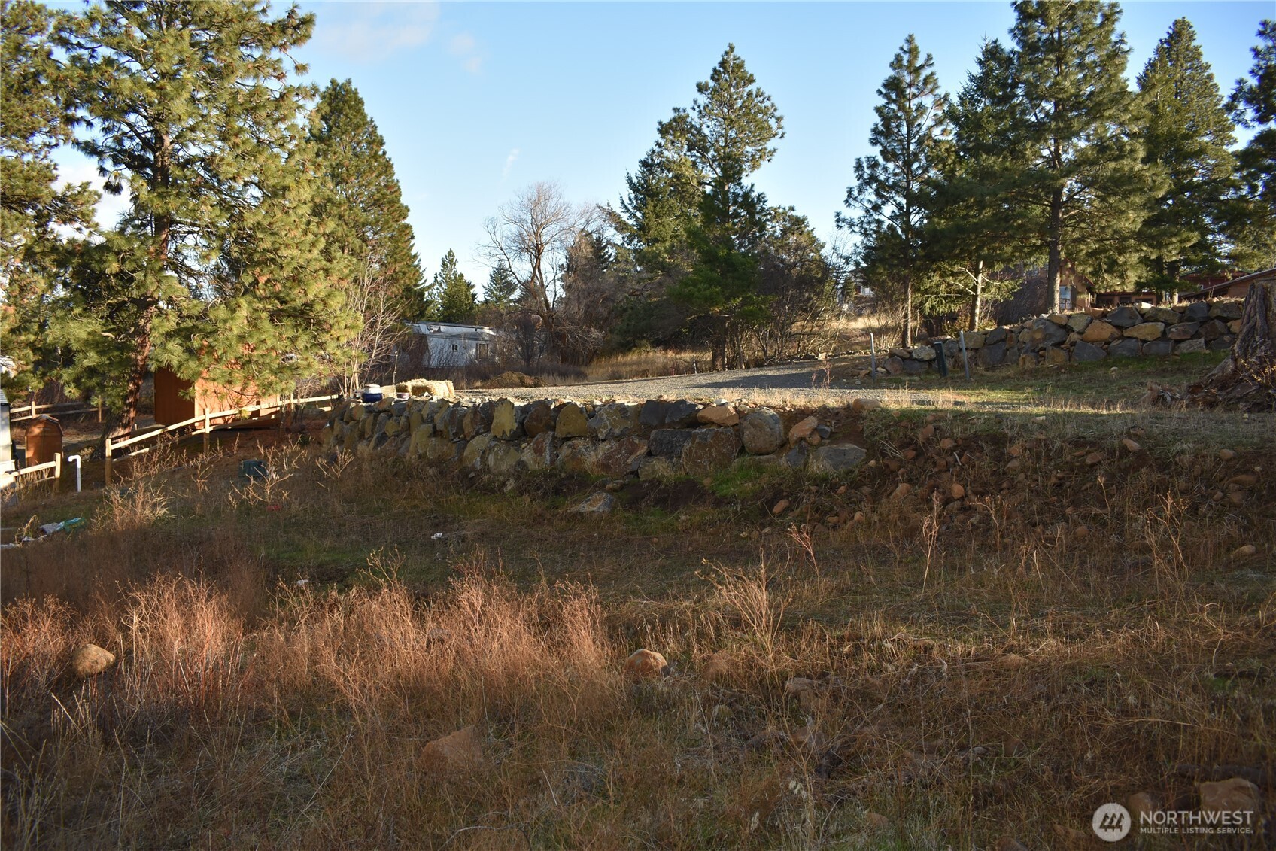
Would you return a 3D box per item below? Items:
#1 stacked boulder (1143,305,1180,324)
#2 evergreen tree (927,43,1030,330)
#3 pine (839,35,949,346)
[{"bbox_3d":[12.877,-2.727,23.500,0.906,0.441,0.600,0,3,0],"label":"stacked boulder"},{"bbox_3d":[10.510,-7.324,29.500,3.223,9.212,3.124,0,2,0],"label":"evergreen tree"},{"bbox_3d":[7.467,-6.878,28.000,3.237,9.129,3.100,0,3,0],"label":"pine"}]

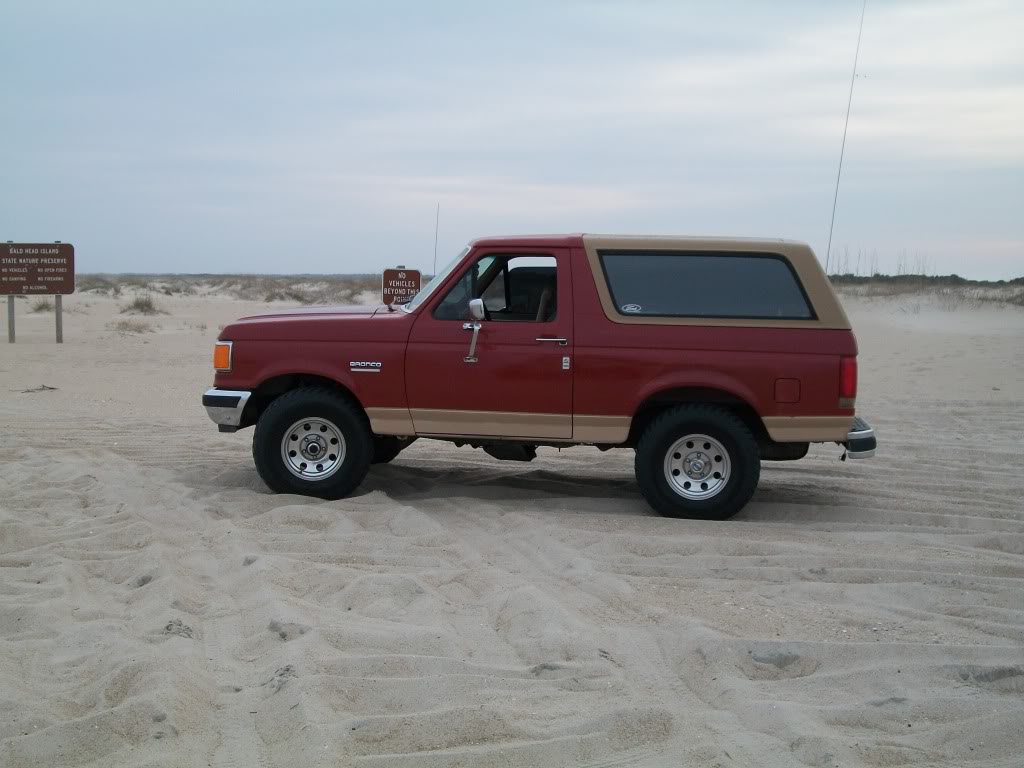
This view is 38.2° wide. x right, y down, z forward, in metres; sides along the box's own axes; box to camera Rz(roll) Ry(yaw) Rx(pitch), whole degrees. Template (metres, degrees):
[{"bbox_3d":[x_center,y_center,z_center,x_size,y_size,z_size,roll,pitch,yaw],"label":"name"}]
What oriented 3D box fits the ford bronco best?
[{"bbox_3d":[0.272,-0.130,10.967,4.600,1.930,2.040,2,4,8],"label":"ford bronco"}]

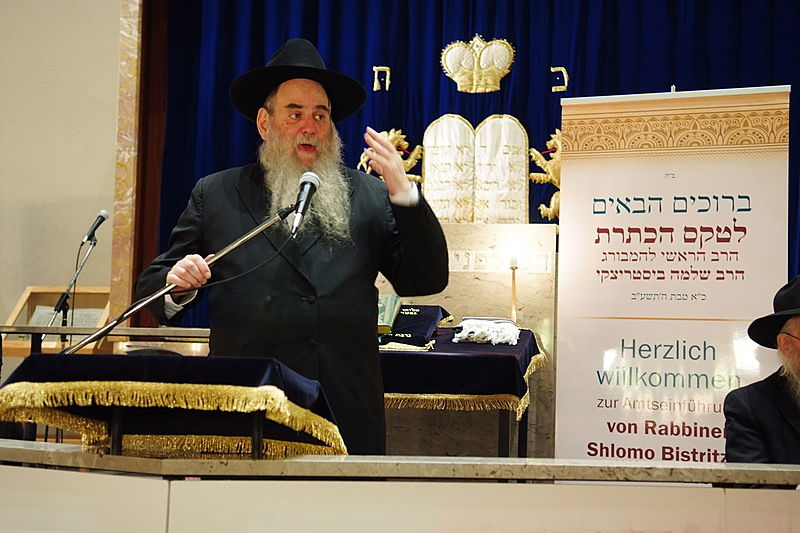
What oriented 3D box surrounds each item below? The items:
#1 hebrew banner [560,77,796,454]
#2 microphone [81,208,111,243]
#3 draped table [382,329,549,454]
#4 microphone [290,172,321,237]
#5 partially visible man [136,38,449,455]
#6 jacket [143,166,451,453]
[{"bbox_3d":[1.006,0.372,4.260,0.860,2.060,0.100,0,-2,22],"label":"hebrew banner"},{"bbox_3d":[-1.410,-0.185,5.250,0.052,0.195,0.052,37,-9,-9],"label":"microphone"},{"bbox_3d":[0.097,0.800,4.380,0.880,1.100,0.660,1,-2,13],"label":"draped table"},{"bbox_3d":[-0.223,-0.144,2.630,0.052,0.200,0.052,9,-42,8],"label":"microphone"},{"bbox_3d":[-0.251,0.373,2.776,0.750,1.870,0.540,1,-2,-5],"label":"partially visible man"},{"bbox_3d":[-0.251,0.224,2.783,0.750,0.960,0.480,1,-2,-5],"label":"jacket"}]

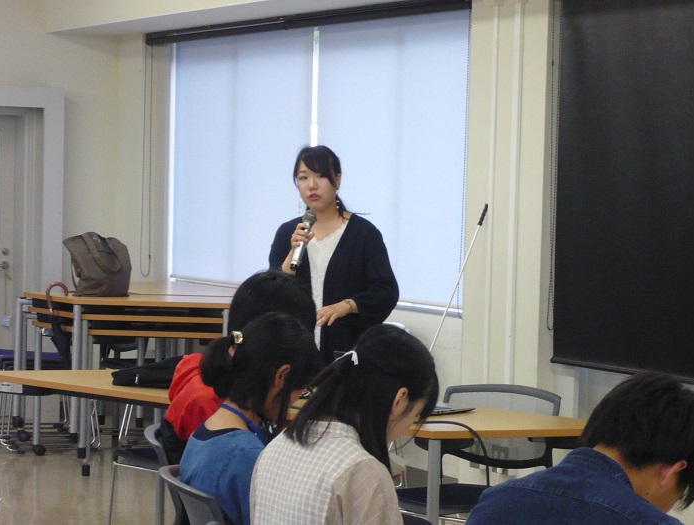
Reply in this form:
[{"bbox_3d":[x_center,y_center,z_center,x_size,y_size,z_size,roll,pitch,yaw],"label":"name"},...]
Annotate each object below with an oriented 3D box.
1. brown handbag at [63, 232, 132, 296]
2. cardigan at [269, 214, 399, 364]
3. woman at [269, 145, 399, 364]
[{"bbox_3d":[-1.331,0.010,10.790,0.340,0.335,0.180,1,2,-8],"label":"brown handbag"},{"bbox_3d":[-0.052,0.155,7.782,0.480,0.680,0.330,2,2,24],"label":"cardigan"},{"bbox_3d":[-0.060,0.349,7.789,0.480,1.600,0.360,2,2,24],"label":"woman"}]

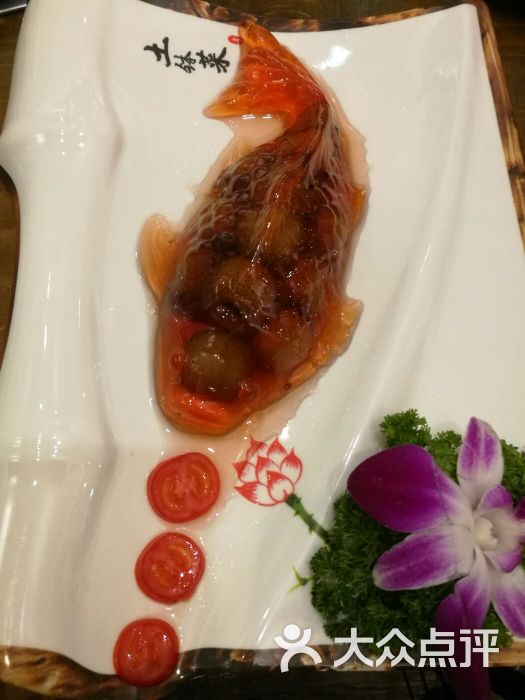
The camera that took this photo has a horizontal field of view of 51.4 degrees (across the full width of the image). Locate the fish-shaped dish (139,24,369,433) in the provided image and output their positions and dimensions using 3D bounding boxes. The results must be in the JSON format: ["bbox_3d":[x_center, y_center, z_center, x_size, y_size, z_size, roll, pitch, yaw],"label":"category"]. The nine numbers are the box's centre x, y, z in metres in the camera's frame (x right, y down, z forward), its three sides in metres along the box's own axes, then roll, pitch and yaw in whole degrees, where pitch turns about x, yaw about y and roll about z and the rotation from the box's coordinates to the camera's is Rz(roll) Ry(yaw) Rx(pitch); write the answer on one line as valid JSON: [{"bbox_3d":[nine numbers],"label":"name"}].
[{"bbox_3d":[0.002,-0.067,0.242,0.104,0.037,0.207,16,76,4],"label":"fish-shaped dish"}]

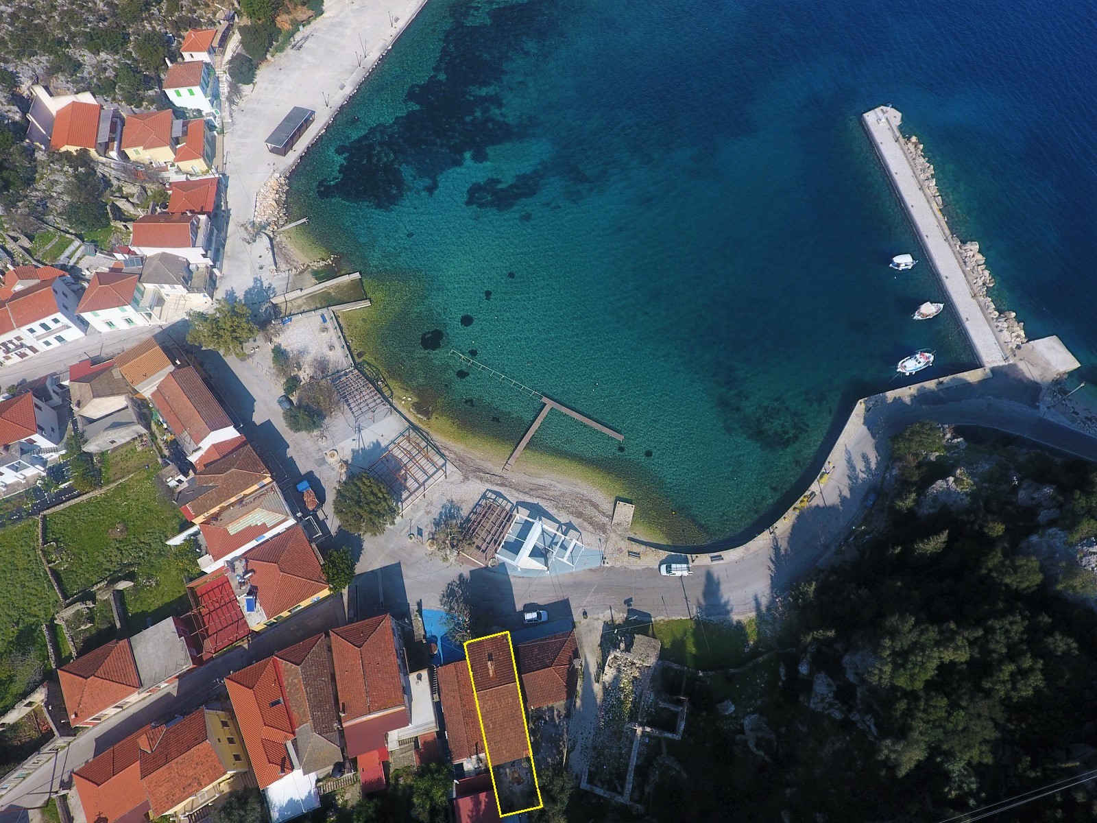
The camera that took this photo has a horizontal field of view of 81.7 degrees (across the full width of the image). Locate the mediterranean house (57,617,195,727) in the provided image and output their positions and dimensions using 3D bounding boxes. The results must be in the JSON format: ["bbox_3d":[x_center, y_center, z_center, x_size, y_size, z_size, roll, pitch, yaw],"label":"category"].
[{"bbox_3d":[-58.300,36.080,88.480,16.480,5.800,8.530,-25,64,-13],"label":"mediterranean house"}]

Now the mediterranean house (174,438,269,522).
[{"bbox_3d":[-53.616,12.801,106.228,13.820,8.400,6.920,-34,67,-16],"label":"mediterranean house"}]

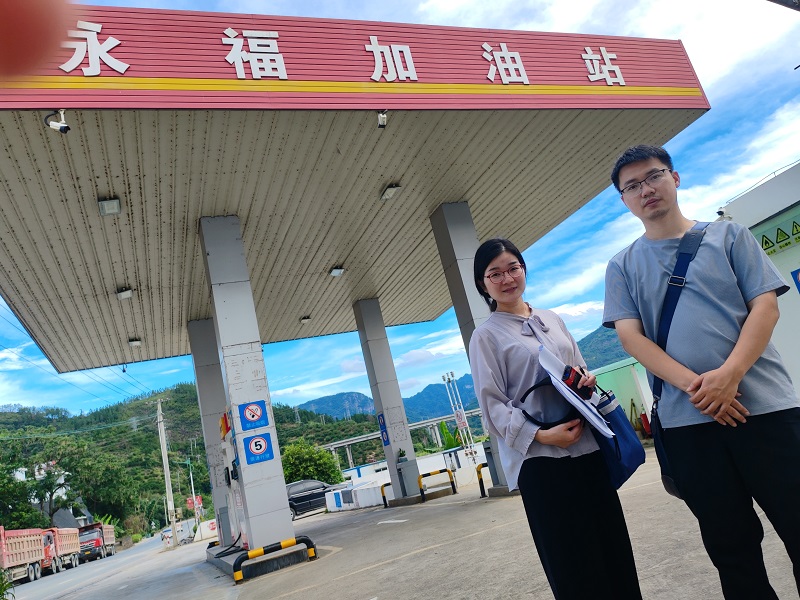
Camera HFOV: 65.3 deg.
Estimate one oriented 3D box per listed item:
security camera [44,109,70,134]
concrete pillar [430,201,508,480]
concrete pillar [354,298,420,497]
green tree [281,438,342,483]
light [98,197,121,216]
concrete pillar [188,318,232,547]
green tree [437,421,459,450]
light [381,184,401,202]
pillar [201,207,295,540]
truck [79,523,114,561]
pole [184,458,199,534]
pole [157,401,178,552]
[{"bbox_3d":[-4.006,-2.091,7.328,0.260,0.280,0.120,-1,-16,-8],"label":"security camera"},{"bbox_3d":[1.664,0.764,12.417,0.620,5.645,0.620,-7,-16,-22],"label":"concrete pillar"},{"bbox_3d":[-0.375,2.736,17.966,0.620,5.663,0.620,-7,-16,-22],"label":"concrete pillar"},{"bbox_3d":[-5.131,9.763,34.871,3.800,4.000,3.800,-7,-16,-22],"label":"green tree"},{"bbox_3d":[-4.848,-1.577,10.438,0.315,0.100,0.510,-7,-16,-22],"label":"light"},{"bbox_3d":[-4.771,3.311,16.156,0.620,5.706,0.620,-7,-16,-22],"label":"concrete pillar"},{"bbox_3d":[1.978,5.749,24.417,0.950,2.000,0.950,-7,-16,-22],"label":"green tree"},{"bbox_3d":[-0.206,-2.147,12.407,0.315,0.100,0.510,-7,-16,-22],"label":"light"},{"bbox_3d":[-2.637,1.266,10.566,0.620,5.613,0.620,-7,-16,-22],"label":"pillar"},{"bbox_3d":[-33.450,26.816,68.702,2.500,3.450,10.300,-8,-15,-18],"label":"truck"},{"bbox_3d":[-13.209,12.577,40.059,0.180,4.779,0.180,-7,-16,-22],"label":"pole"},{"bbox_3d":[-11.536,8.470,30.932,0.300,7.154,0.300,-7,-16,-22],"label":"pole"}]

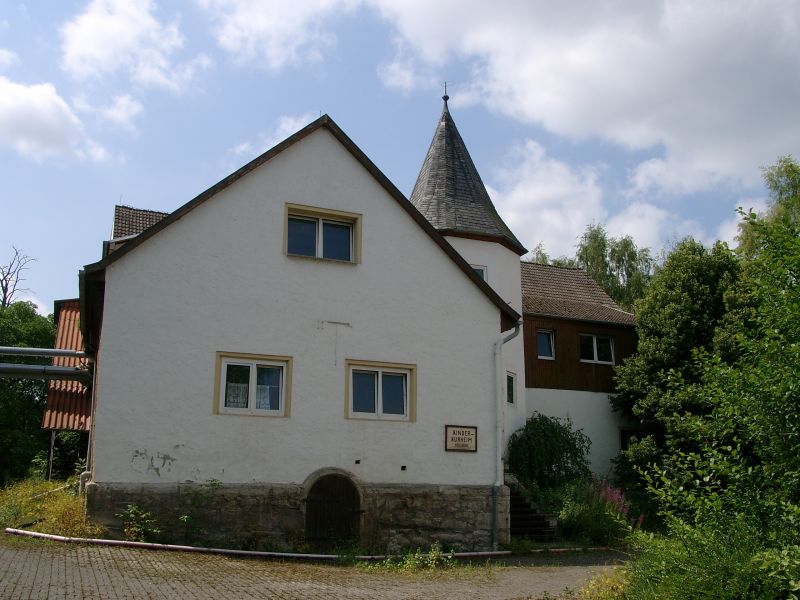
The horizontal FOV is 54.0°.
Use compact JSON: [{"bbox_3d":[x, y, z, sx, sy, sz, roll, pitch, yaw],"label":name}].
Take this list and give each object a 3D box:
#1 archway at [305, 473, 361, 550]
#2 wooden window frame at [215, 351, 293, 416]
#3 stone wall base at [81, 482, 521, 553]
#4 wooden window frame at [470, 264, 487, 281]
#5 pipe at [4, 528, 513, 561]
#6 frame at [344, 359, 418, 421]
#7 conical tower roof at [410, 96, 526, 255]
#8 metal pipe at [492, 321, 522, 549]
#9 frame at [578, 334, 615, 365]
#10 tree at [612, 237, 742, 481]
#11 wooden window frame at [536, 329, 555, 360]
[{"bbox_3d":[-1.511,4.661,17.372,1.350,1.700,0.350,6,-14,-23],"label":"archway"},{"bbox_3d":[-3.191,1.864,17.184,1.700,1.360,0.150,6,-14,-23],"label":"wooden window frame"},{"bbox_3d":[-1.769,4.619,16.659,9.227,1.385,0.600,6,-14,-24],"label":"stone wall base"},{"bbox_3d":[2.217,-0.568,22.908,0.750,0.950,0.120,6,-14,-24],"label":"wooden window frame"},{"bbox_3d":[-2.353,5.162,16.551,10.900,0.550,0.600,5,-14,-17],"label":"pipe"},{"bbox_3d":[-0.427,2.049,17.595,1.734,1.299,0.170,6,-14,-24],"label":"frame"},{"bbox_3d":[1.528,-4.068,25.560,4.591,5.467,4.591,6,-14,-24],"label":"conical tower roof"},{"bbox_3d":[2.680,3.181,19.338,0.900,5.600,0.250,6,-14,-23],"label":"metal pipe"},{"bbox_3d":[7.018,1.785,28.107,1.500,1.040,0.130,6,-14,-23],"label":"frame"},{"bbox_3d":[7.859,2.079,22.487,3.700,7.962,3.700,6,-14,-24],"label":"tree"},{"bbox_3d":[5.050,1.562,27.287,0.710,1.040,0.130,6,-14,-23],"label":"wooden window frame"}]

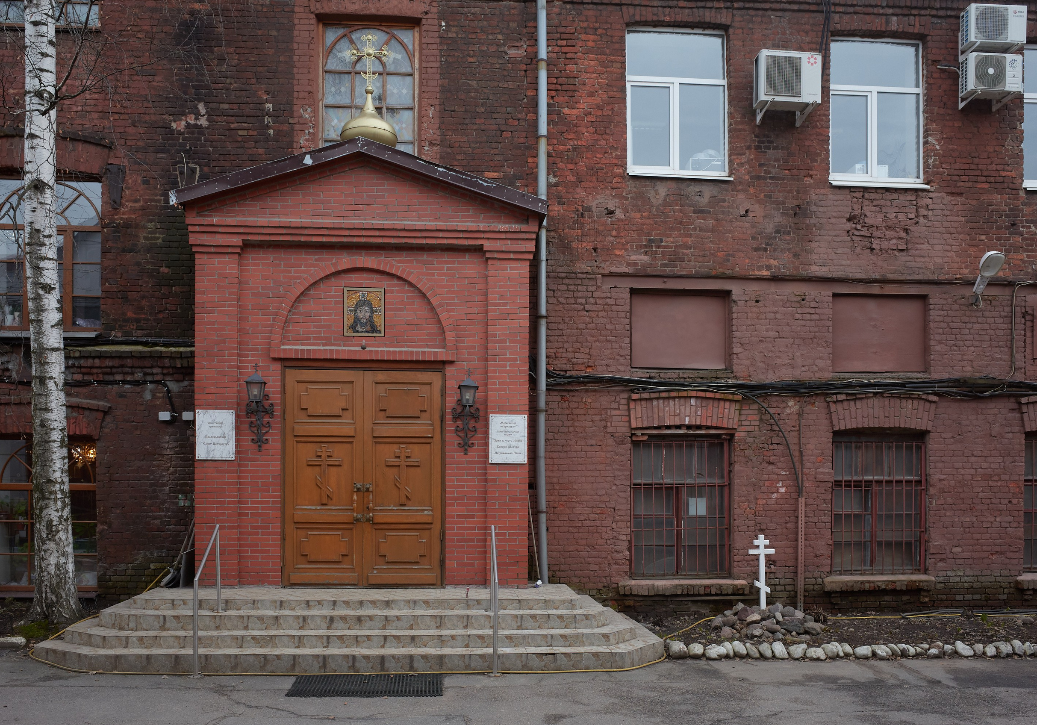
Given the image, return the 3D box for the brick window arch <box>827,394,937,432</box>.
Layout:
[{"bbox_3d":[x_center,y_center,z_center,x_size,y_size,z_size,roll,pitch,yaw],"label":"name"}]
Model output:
[{"bbox_3d":[5.121,0.704,11.960,1.620,0.530,0.160,0,-1,-4],"label":"brick window arch"}]

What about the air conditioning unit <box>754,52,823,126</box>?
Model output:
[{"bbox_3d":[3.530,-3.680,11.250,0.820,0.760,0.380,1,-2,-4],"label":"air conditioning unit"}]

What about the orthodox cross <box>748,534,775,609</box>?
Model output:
[{"bbox_3d":[3.009,2.585,10.500,0.325,0.930,0.060,0,-1,-4],"label":"orthodox cross"}]

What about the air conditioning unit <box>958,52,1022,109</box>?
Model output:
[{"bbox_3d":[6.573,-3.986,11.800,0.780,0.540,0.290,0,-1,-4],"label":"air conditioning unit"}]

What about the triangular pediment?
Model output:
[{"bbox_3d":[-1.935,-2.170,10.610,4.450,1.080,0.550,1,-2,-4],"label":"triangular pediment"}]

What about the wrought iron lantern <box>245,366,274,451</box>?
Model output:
[{"bbox_3d":[-3.116,0.539,10.230,0.340,1.040,0.350,0,-1,-4],"label":"wrought iron lantern"}]

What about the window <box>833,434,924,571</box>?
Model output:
[{"bbox_3d":[5.097,2.017,12.030,1.360,1.970,0.120,0,-1,-4],"label":"window"}]

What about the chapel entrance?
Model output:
[{"bbox_3d":[-1.932,1.422,10.580,1.980,2.710,0.180,0,-1,-4],"label":"chapel entrance"}]

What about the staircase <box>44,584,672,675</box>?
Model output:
[{"bbox_3d":[-1.720,3.010,9.880,6.650,0.580,2.300,1,-2,-4],"label":"staircase"}]

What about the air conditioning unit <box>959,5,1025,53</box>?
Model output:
[{"bbox_3d":[6.608,-4.663,11.800,0.800,0.530,0.290,0,-1,-4],"label":"air conditioning unit"}]

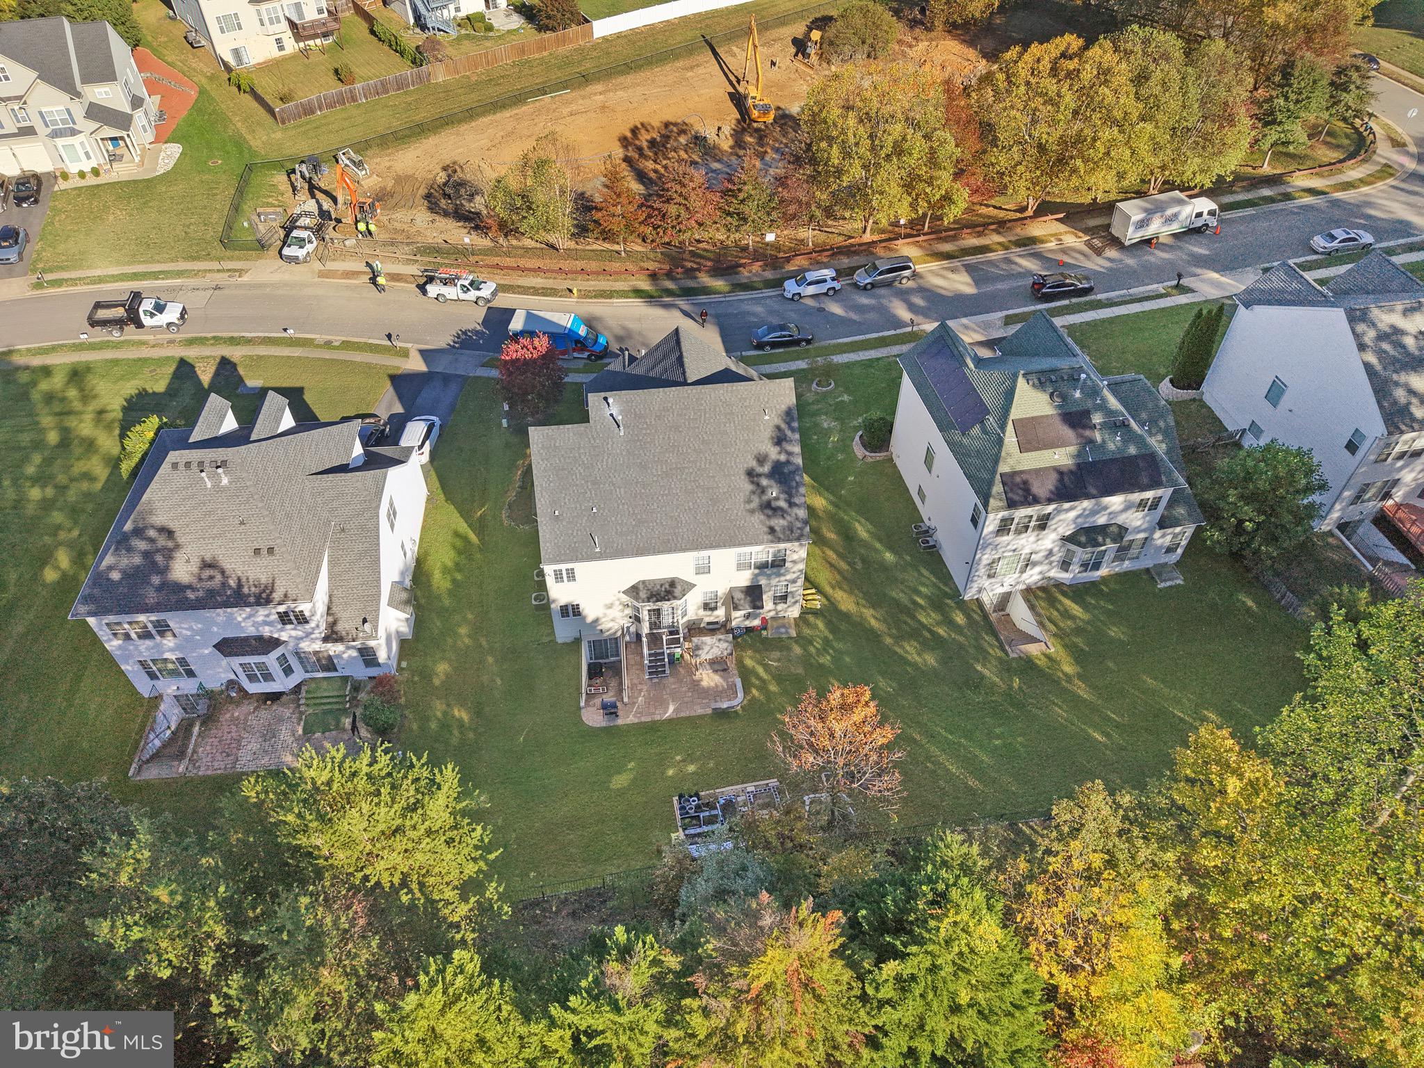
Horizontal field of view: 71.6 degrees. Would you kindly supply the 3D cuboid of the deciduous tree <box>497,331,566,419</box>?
[{"bbox_3d":[-12.380,-10.606,67.825,4.900,6.600,4.900,0,47,0],"label":"deciduous tree"}]

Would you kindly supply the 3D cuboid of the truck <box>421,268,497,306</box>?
[{"bbox_3d":[-21.037,-20.622,82.406,6.050,2.250,2.000,8,46,10],"label":"truck"}]

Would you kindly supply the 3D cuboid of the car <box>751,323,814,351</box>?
[{"bbox_3d":[5.459,-15.325,76.230,4.750,1.460,1.820,-9,46,-4],"label":"car"}]

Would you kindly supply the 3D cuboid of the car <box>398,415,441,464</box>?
[{"bbox_3d":[-19.751,-6.509,67.271,1.900,1.700,4.700,2,47,2],"label":"car"}]

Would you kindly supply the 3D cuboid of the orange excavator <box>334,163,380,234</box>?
[{"bbox_3d":[-31.690,-29.859,87.099,5.100,4.600,1.950,23,51,20],"label":"orange excavator"}]

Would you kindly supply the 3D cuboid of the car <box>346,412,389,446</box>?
[{"bbox_3d":[-23.461,-6.382,67.252,1.870,1.600,4.750,4,47,4],"label":"car"}]

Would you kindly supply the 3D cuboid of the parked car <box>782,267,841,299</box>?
[{"bbox_3d":[8.177,-20.424,80.804,4.700,1.700,1.850,-8,46,-3],"label":"parked car"}]

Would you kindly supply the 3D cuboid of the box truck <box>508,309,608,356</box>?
[{"bbox_3d":[-11.365,-14.759,74.442,7.000,2.800,2.300,7,47,7],"label":"box truck"}]

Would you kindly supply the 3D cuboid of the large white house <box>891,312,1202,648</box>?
[{"bbox_3d":[19.257,-5.271,56.213,13.600,10.600,16.200,-8,46,-7],"label":"large white house"}]

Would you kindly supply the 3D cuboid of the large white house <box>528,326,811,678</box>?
[{"bbox_3d":[-2.574,-3.383,57.499,14.300,11.600,17.500,-5,47,-5],"label":"large white house"}]

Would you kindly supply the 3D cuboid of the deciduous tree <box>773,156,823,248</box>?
[{"bbox_3d":[7.576,-27.420,82.049,4.700,8.030,4.700,0,46,0],"label":"deciduous tree"}]

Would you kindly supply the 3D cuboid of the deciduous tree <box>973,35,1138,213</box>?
[{"bbox_3d":[28.343,-33.000,82.277,12.500,13.800,12.500,0,47,0],"label":"deciduous tree"}]

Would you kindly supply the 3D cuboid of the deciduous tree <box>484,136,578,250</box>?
[{"bbox_3d":[-14.951,-28.022,81.839,7.600,9.720,7.600,0,46,0],"label":"deciduous tree"}]

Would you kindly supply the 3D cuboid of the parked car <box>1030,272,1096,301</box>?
[{"bbox_3d":[27.687,-19.624,77.918,4.600,1.500,1.820,-13,47,-5],"label":"parked car"}]

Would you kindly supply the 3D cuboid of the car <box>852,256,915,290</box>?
[{"bbox_3d":[14.087,-21.439,81.111,5.100,1.750,1.980,-9,47,-8],"label":"car"}]

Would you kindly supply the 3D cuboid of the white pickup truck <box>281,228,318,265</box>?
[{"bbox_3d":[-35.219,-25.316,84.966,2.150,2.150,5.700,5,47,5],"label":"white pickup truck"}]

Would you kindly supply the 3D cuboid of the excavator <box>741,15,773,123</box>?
[{"bbox_3d":[4.410,-49.655,105.126,3.100,8.200,11.000,-7,46,-7],"label":"excavator"}]

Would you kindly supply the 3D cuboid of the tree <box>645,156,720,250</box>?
[{"bbox_3d":[-2.445,-27.520,82.953,6.400,7.500,6.400,0,47,0],"label":"tree"}]

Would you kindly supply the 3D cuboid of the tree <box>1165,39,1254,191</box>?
[{"bbox_3d":[42.029,-35.259,83.783,6.500,12.400,6.500,0,46,0],"label":"tree"}]

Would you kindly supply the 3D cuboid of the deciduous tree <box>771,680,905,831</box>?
[{"bbox_3d":[5.933,11.426,46.370,6.200,9.800,6.200,0,47,0],"label":"deciduous tree"}]

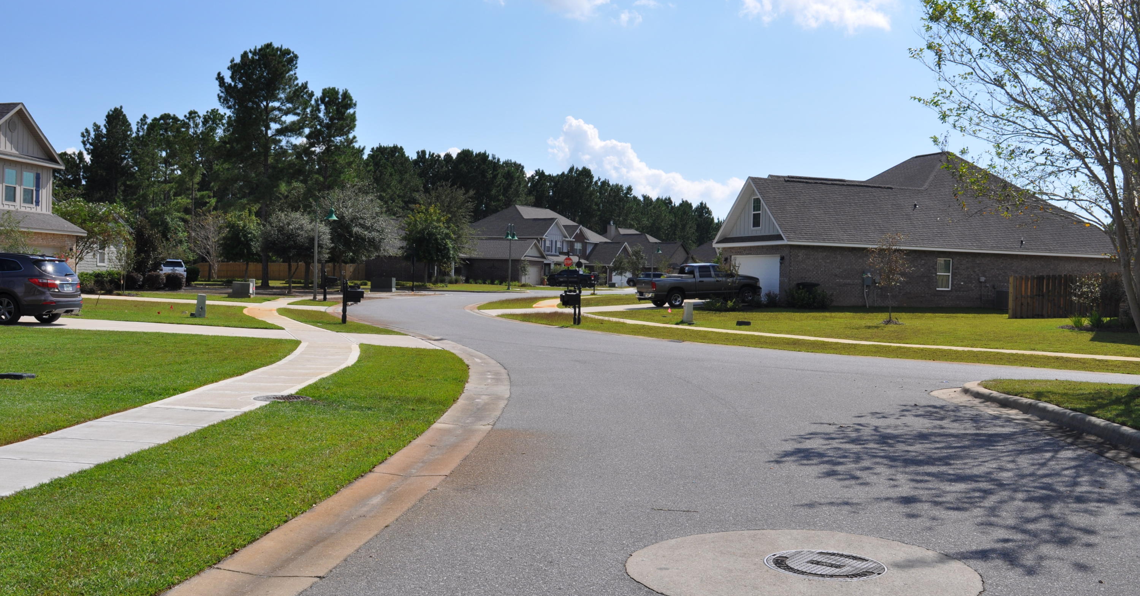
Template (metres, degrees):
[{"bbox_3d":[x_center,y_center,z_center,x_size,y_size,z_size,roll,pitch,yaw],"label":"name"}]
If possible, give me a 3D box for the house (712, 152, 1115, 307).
[{"bbox_3d":[15.864,-3.788,60.578,18.400,8.150,15.600,1,1,-19],"label":"house"}]

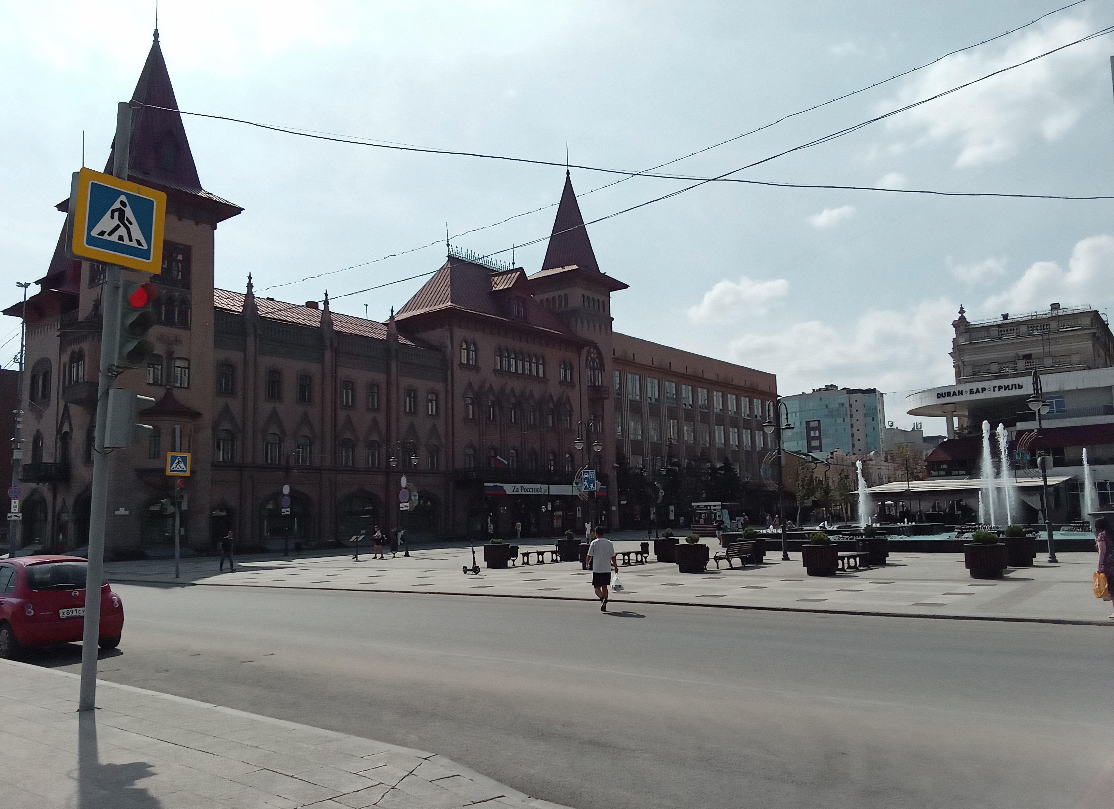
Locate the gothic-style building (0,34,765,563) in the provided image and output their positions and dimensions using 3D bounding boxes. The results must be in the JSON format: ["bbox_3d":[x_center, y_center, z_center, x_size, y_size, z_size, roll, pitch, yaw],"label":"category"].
[{"bbox_3d":[-2.789,-3.570,87.048,16.000,34.472,93.330,-7,-10,38],"label":"gothic-style building"}]

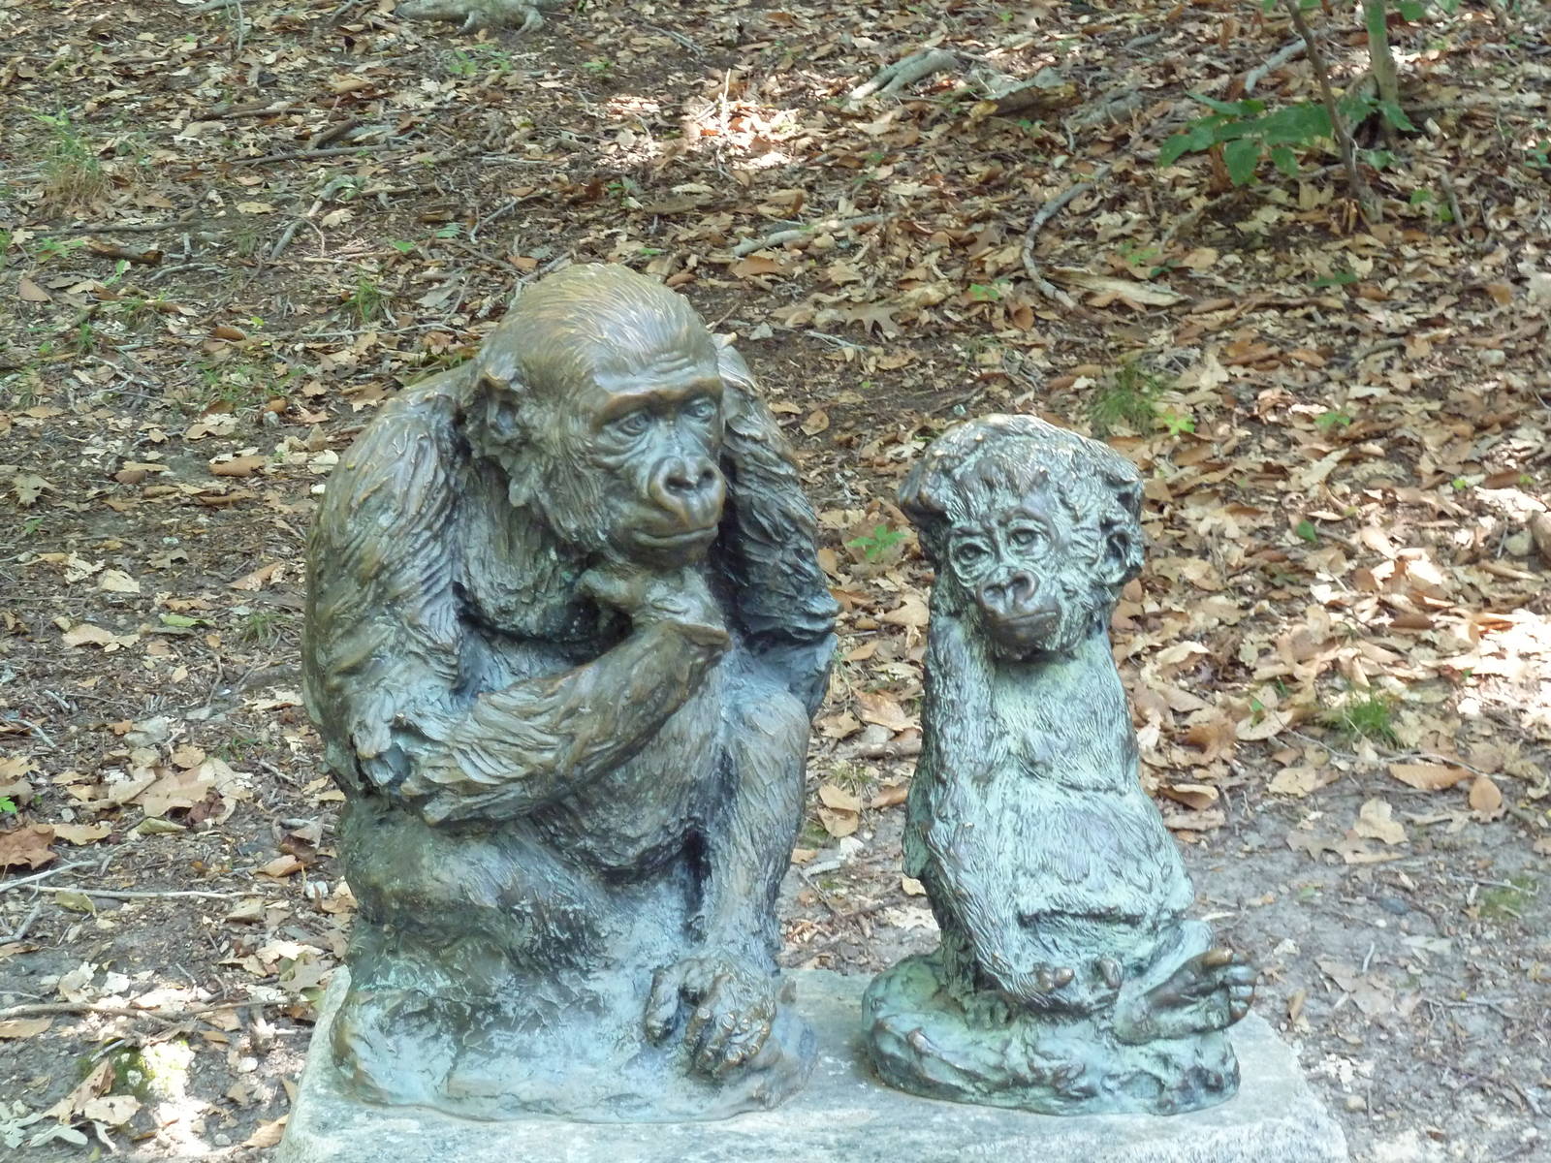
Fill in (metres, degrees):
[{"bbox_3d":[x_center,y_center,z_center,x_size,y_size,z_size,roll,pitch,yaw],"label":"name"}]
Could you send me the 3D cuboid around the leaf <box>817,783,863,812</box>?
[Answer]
[{"bbox_3d":[0.102,0.341,5.085,0.075,0.028,0.060,0,15,0],"label":"leaf"}]

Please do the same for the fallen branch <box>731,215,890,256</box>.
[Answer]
[{"bbox_3d":[0.100,-0.972,9.060,0.580,0.045,0.060,-12,19,-38],"label":"fallen branch"}]

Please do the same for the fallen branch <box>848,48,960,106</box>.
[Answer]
[{"bbox_3d":[0.355,-1.386,8.872,0.360,0.080,0.130,-20,32,-35],"label":"fallen branch"}]

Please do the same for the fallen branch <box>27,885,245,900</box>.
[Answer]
[{"bbox_3d":[-0.942,0.458,4.754,0.325,0.018,0.030,1,15,5],"label":"fallen branch"}]

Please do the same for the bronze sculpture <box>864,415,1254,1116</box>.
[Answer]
[{"bbox_3d":[0.284,0.159,3.243,0.380,0.665,0.350,-2,15,-8],"label":"bronze sculpture"}]

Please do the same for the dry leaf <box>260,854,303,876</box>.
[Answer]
[{"bbox_3d":[-0.780,0.450,5.105,0.068,0.020,0.036,-4,20,-11],"label":"dry leaf"}]

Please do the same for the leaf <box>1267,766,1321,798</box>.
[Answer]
[{"bbox_3d":[0.859,0.332,5.346,0.084,0.018,0.064,-2,22,-5],"label":"leaf"}]

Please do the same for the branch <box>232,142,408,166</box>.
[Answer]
[{"bbox_3d":[-0.942,-0.884,6.669,0.375,0.017,0.024,-7,23,-17],"label":"branch"}]

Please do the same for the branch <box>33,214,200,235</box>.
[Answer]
[{"bbox_3d":[-1.595,-0.863,7.798,0.410,0.020,0.025,-6,25,-14],"label":"branch"}]

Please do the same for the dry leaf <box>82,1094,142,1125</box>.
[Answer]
[{"bbox_3d":[-0.928,0.739,4.512,0.079,0.016,0.055,2,20,5],"label":"dry leaf"}]

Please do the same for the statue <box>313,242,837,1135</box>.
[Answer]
[{"bbox_3d":[-0.210,0.072,3.287,0.530,0.810,0.500,-8,17,-27],"label":"statue"}]

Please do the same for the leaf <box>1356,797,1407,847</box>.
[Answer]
[{"bbox_3d":[0.934,0.372,4.991,0.085,0.032,0.090,0,15,0],"label":"leaf"}]

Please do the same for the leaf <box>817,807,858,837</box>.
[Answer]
[{"bbox_3d":[0.101,0.388,5.231,0.063,0.017,0.065,0,22,0],"label":"leaf"}]

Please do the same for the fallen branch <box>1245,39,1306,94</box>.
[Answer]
[{"bbox_3d":[1.389,-1.431,8.964,0.040,0.035,0.400,14,29,27],"label":"fallen branch"}]

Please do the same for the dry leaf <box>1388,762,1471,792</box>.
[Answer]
[{"bbox_3d":[0.973,0.290,4.800,0.122,0.022,0.058,0,23,0],"label":"dry leaf"}]

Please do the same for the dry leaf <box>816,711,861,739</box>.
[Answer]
[{"bbox_3d":[0.098,0.224,5.000,0.068,0.020,0.055,0,23,0],"label":"dry leaf"}]

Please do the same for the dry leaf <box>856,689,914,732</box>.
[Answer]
[{"bbox_3d":[0.187,0.218,5.444,0.105,0.035,0.085,0,15,0],"label":"dry leaf"}]

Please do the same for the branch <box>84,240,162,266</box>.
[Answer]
[{"bbox_3d":[-1.213,-0.610,5.997,0.150,0.024,0.027,8,24,18],"label":"branch"}]

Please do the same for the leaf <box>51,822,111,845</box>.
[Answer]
[{"bbox_3d":[-1.067,0.387,4.963,0.095,0.020,0.055,0,15,0],"label":"leaf"}]

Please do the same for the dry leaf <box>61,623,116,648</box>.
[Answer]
[{"bbox_3d":[-1.106,0.088,5.200,0.090,0.020,0.055,0,23,0],"label":"dry leaf"}]

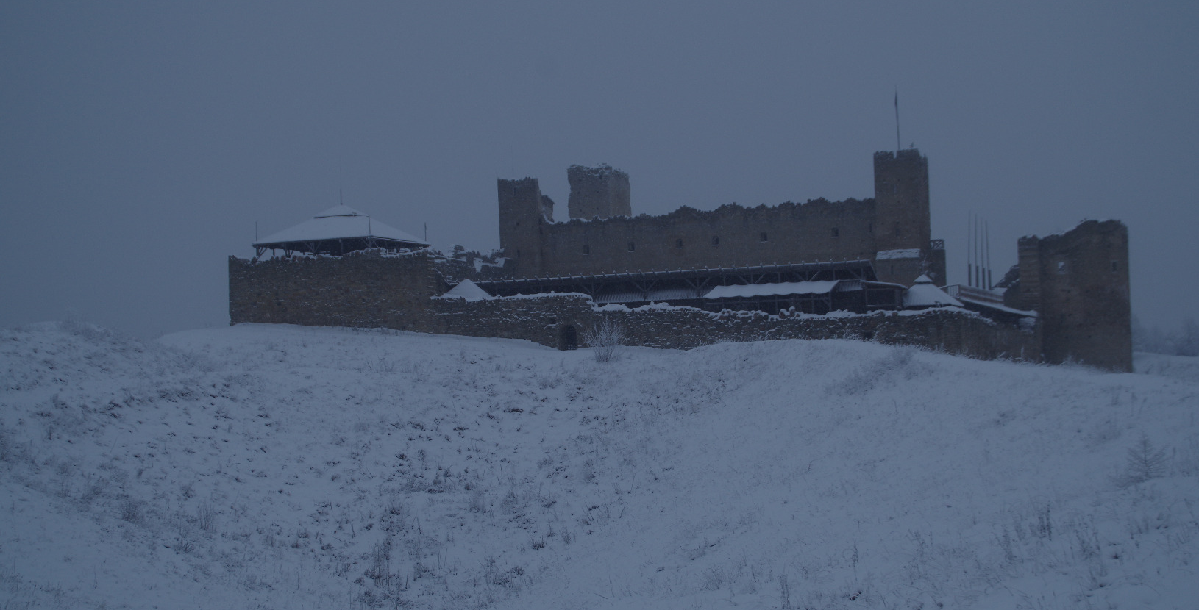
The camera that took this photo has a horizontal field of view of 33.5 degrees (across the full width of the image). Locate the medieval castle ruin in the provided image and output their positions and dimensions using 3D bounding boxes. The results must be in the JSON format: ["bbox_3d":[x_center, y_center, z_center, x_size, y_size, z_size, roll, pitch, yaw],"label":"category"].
[{"bbox_3d":[12.500,-4.800,224.000,93.000,25.000,60.000,-2,-2,20],"label":"medieval castle ruin"}]

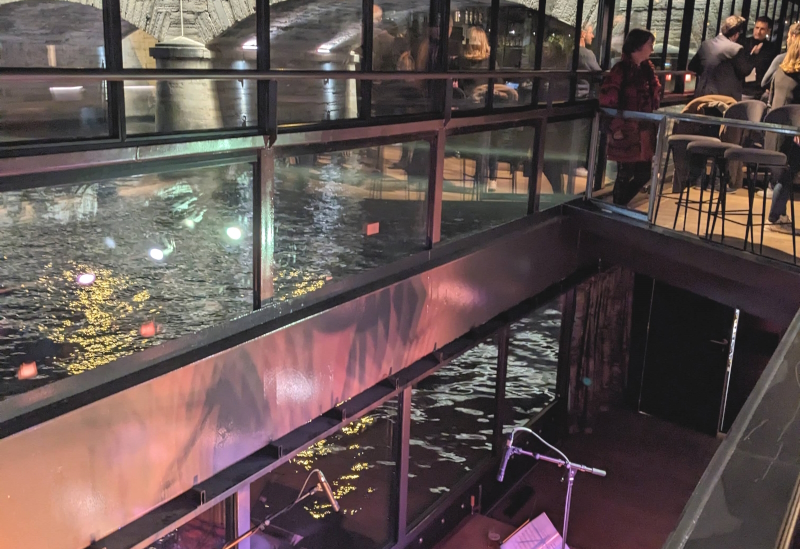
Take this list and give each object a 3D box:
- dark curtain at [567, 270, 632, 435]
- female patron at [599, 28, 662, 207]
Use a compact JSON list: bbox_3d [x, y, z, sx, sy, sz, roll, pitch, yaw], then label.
[{"bbox_3d":[2.228,0.727,9.020,0.260,1.760,1.120,11,17,30],"label":"dark curtain"},{"bbox_3d":[2.140,-1.427,7.740,0.520,1.670,0.390,-1,15,-12],"label":"female patron"}]

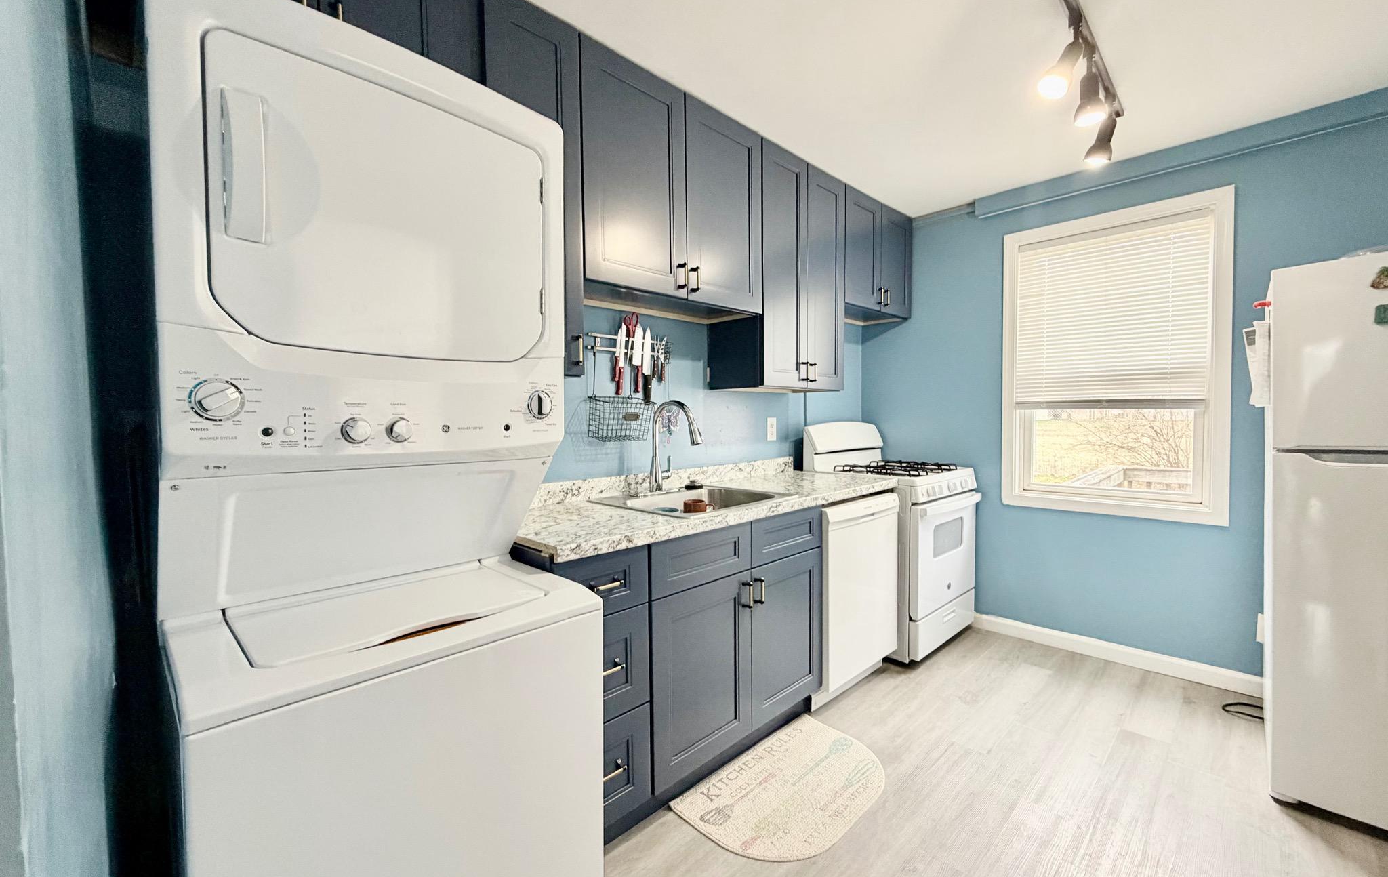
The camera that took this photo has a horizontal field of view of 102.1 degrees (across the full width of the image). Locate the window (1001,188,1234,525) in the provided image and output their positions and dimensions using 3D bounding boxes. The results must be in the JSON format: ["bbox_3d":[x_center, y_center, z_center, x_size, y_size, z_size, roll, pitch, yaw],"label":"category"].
[{"bbox_3d":[2.053,-0.363,2.798,0.080,1.480,0.912,-3,3,-45],"label":"window"}]

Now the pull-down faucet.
[{"bbox_3d":[-0.075,0.032,2.237,0.100,0.365,0.280,-3,3,-45],"label":"pull-down faucet"}]

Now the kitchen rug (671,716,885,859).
[{"bbox_3d":[0.352,1.157,1.864,0.770,0.012,0.500,-3,3,-45],"label":"kitchen rug"}]

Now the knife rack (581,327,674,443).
[{"bbox_3d":[-0.223,-0.205,2.271,0.465,0.420,0.145,-3,3,-45],"label":"knife rack"}]

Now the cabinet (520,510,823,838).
[{"bbox_3d":[-0.136,0.715,2.038,1.205,0.885,0.631,-3,3,-45],"label":"cabinet"}]

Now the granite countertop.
[{"bbox_3d":[0.079,0.201,2.221,1.817,0.115,0.657,-3,3,-45],"label":"granite countertop"}]

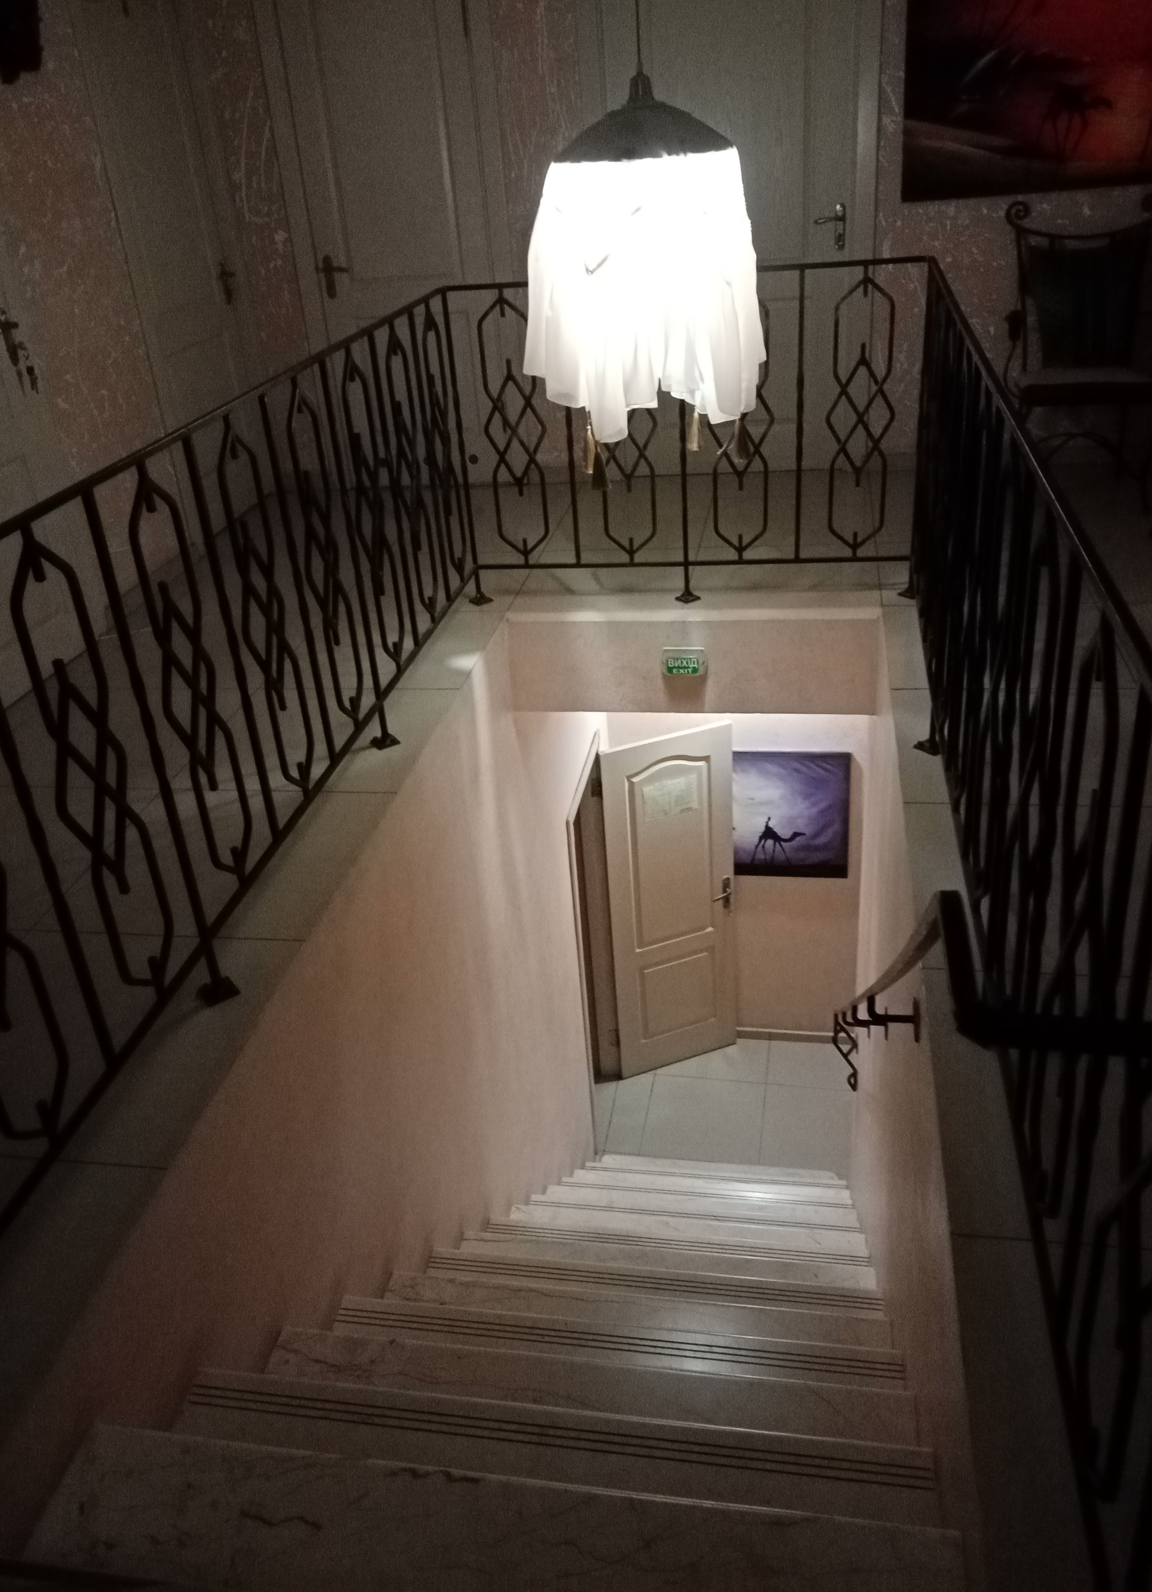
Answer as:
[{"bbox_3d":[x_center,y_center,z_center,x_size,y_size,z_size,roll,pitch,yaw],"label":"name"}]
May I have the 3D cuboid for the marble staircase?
[{"bbox_3d":[0.281,1.444,3.564,1.156,3.053,3.550,1,29,11],"label":"marble staircase"}]

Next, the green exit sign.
[{"bbox_3d":[0.342,-0.421,3.767,0.139,0.084,0.045,1,29,11],"label":"green exit sign"}]

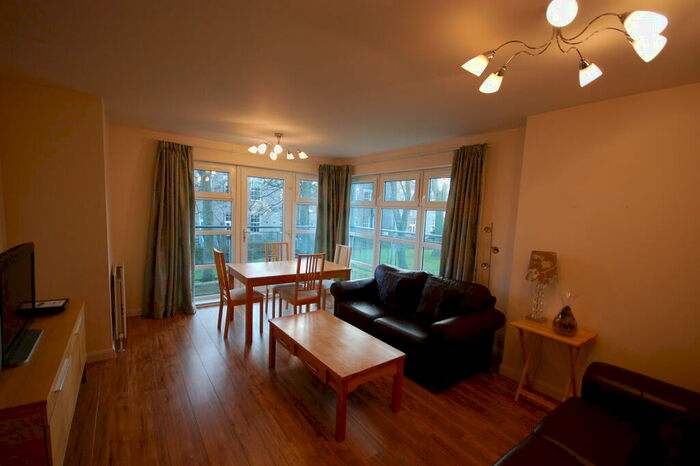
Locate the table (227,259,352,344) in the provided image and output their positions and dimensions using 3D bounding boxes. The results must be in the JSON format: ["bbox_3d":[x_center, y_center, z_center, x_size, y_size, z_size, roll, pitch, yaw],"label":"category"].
[{"bbox_3d":[-0.813,0.829,3.972,1.400,0.740,0.850,-1,6,-36],"label":"table"}]

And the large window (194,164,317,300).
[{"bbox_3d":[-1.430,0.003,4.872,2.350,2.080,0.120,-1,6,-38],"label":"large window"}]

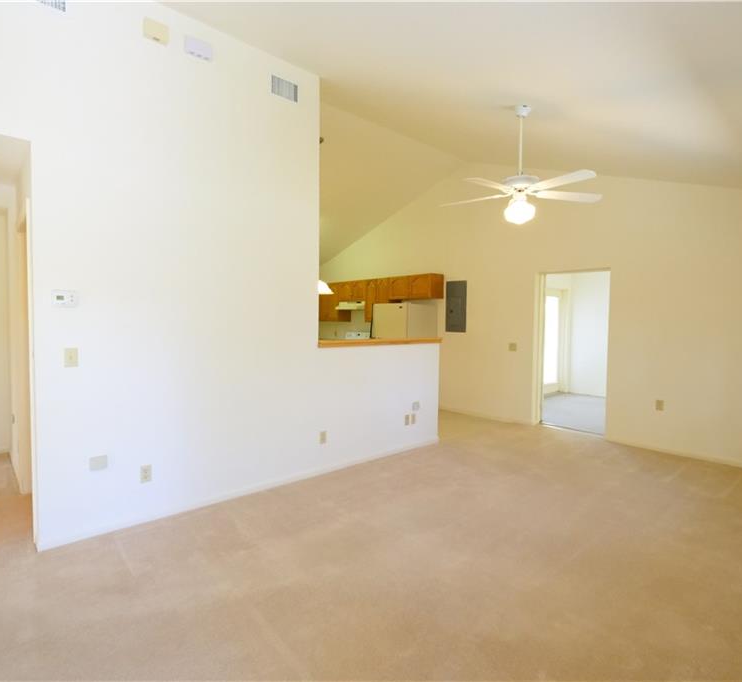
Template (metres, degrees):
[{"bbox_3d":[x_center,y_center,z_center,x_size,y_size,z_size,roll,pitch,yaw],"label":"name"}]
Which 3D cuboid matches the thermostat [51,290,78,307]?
[{"bbox_3d":[-1.827,-0.253,2.545,0.122,0.083,0.028,-1,3,-42],"label":"thermostat"}]

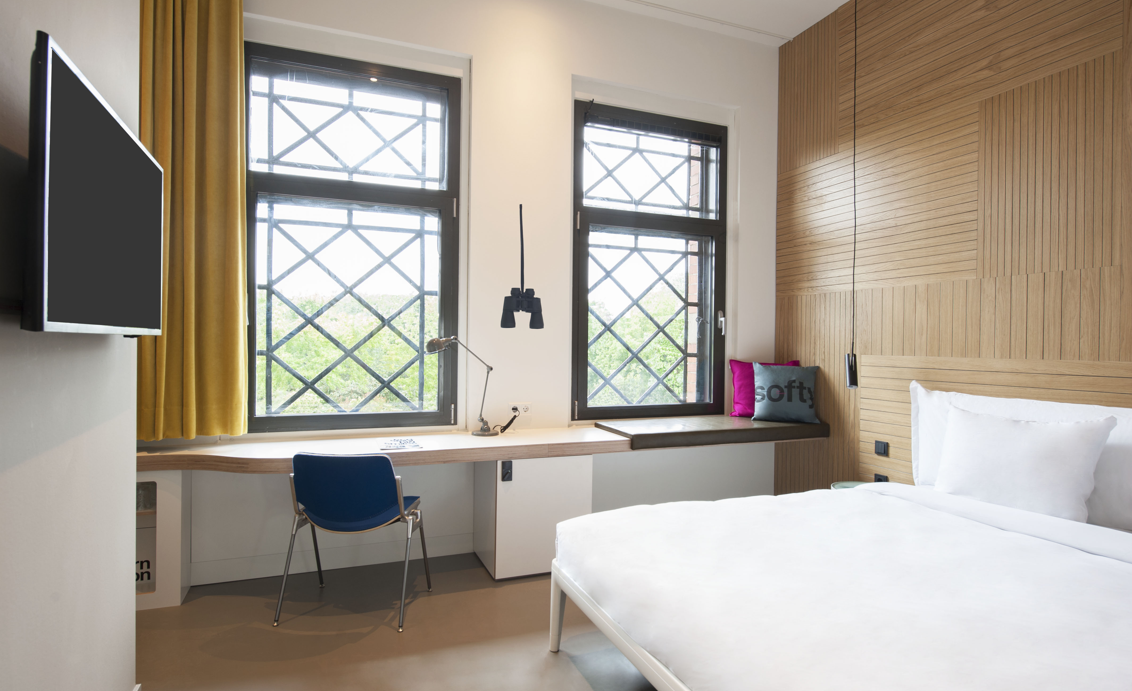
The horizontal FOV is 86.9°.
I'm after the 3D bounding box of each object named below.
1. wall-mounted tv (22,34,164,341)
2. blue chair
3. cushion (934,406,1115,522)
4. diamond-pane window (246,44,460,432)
[{"bbox_3d":[-1.107,-0.286,1.445,0.050,0.520,0.910,0,1,-23],"label":"wall-mounted tv"},{"bbox_3d":[-1.001,0.868,2.861,0.580,0.775,0.480,1,1,5],"label":"blue chair"},{"bbox_3d":[1.963,0.489,2.584,0.170,0.430,0.600,22,-9,-25],"label":"cushion"},{"bbox_3d":[-1.235,-0.579,3.481,1.218,2.127,0.100,0,1,-21],"label":"diamond-pane window"}]

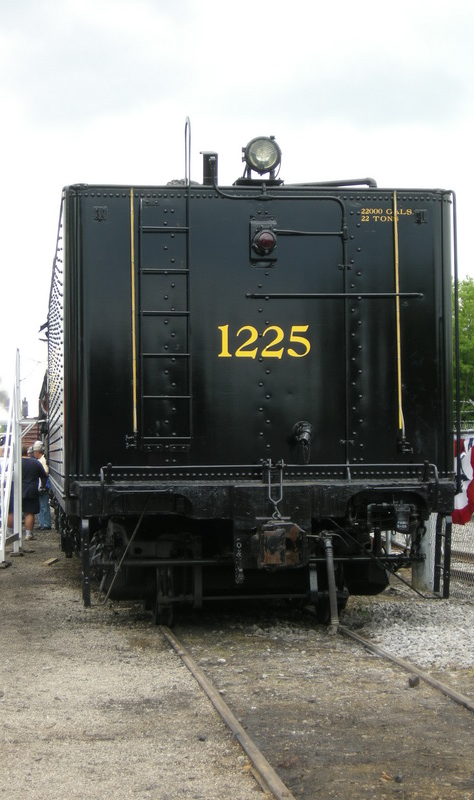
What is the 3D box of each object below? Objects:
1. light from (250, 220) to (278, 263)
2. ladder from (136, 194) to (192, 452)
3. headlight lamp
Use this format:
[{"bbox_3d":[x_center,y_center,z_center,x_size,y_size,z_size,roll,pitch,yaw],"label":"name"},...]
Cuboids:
[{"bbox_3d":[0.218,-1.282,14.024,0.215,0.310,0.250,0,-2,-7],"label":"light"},{"bbox_3d":[-0.577,-0.618,13.994,0.420,2.080,0.090,0,-2,-7],"label":"ladder"},{"bbox_3d":[0.211,-1.989,14.176,0.300,0.315,0.270,0,-2,-7],"label":"headlight lamp"}]

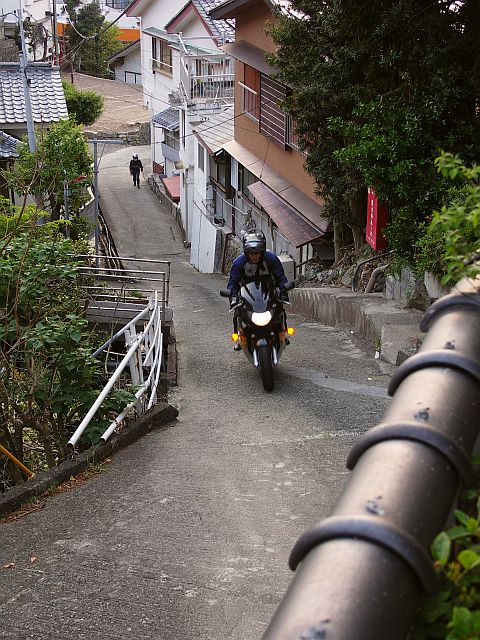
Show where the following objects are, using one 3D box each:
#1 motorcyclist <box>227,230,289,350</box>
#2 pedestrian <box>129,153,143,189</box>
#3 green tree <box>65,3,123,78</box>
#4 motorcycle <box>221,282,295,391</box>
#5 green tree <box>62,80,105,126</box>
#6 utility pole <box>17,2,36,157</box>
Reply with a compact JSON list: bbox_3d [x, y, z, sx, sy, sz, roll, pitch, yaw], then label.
[{"bbox_3d":[0.188,-0.318,10.950,0.660,1.240,0.850,-3,15,1],"label":"motorcyclist"},{"bbox_3d":[-4.963,-7.077,48.300,0.600,1.750,0.450,-2,22,-8],"label":"pedestrian"},{"bbox_3d":[-10.805,-20.762,75.000,4.400,5.800,4.200,1,22,0],"label":"green tree"},{"bbox_3d":[0.242,0.063,10.989,0.780,1.140,2.050,-5,8,2],"label":"motorcycle"},{"bbox_3d":[-9.040,-12.462,58.000,2.900,2.700,2.700,1,22,0],"label":"green tree"},{"bbox_3d":[-5.605,-5.168,27.264,0.220,6.800,0.220,1,22,0],"label":"utility pole"}]

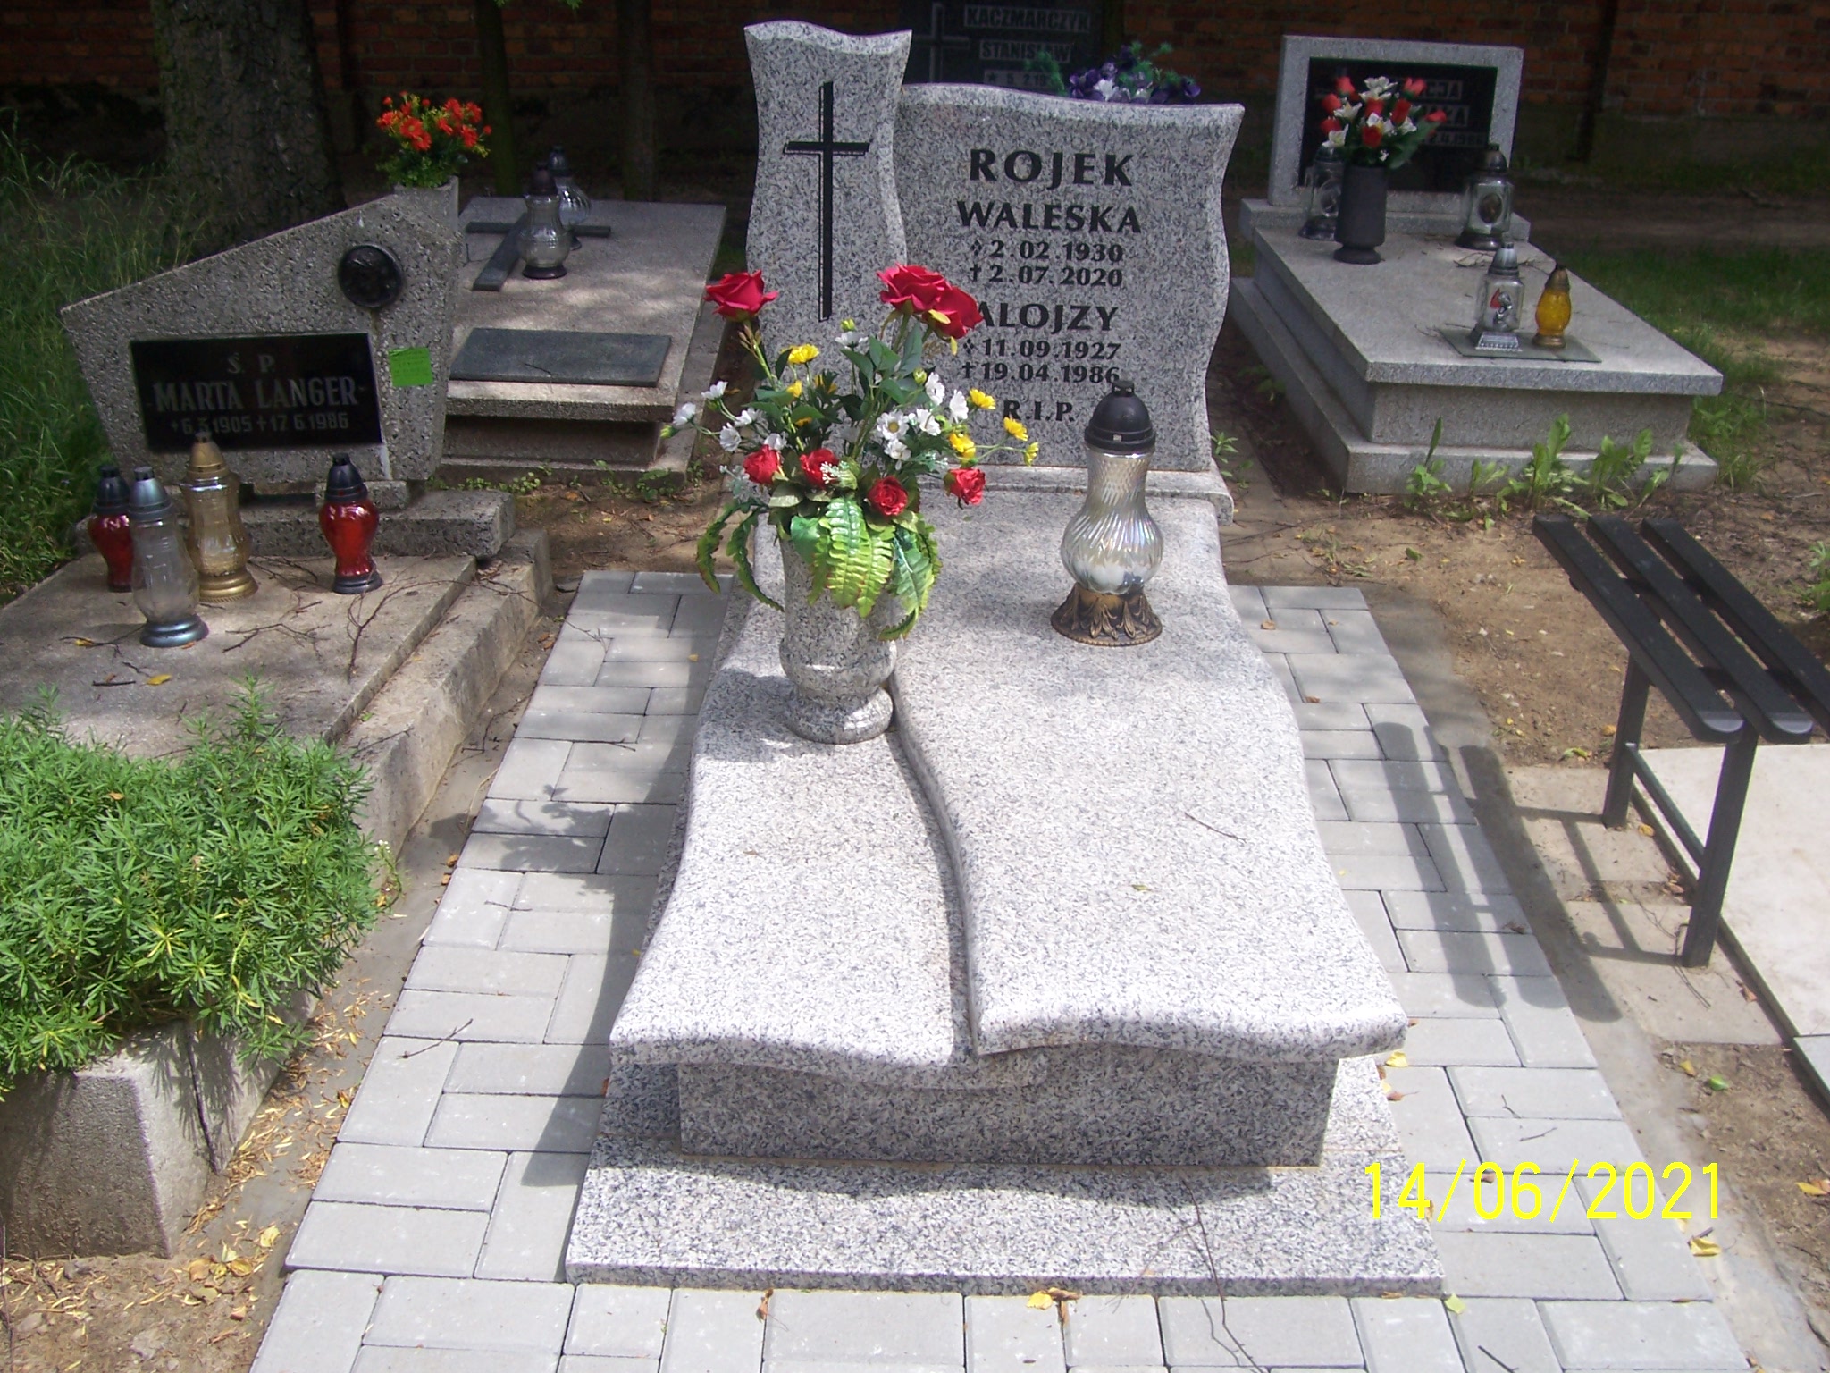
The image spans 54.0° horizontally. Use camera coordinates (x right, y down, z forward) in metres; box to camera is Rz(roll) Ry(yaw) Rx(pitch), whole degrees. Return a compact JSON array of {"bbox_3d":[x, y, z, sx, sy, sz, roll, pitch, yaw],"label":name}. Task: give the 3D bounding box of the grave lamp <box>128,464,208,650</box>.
[{"bbox_3d":[-1.219,-0.218,2.912,0.112,0.290,0.112,2,27,0],"label":"grave lamp"}]

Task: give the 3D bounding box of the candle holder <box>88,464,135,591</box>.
[{"bbox_3d":[-1.352,-0.275,3.042,0.102,0.232,0.102,1,26,-1],"label":"candle holder"}]

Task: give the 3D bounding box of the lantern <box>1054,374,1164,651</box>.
[{"bbox_3d":[0.306,-0.281,2.760,0.177,0.405,0.177,2,27,0],"label":"lantern"}]

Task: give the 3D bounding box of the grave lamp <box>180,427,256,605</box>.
[{"bbox_3d":[-1.160,-0.289,3.004,0.113,0.292,0.113,1,26,-1],"label":"grave lamp"}]

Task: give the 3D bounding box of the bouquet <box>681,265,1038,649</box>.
[{"bbox_3d":[-0.070,-0.304,2.297,0.475,0.460,0.380,1,26,-1],"label":"bouquet"}]

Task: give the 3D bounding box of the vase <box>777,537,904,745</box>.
[{"bbox_3d":[-0.105,-0.085,2.541,0.172,0.290,0.172,2,27,0],"label":"vase"}]

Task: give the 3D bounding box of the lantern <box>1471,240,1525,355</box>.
[{"bbox_3d":[1.338,-0.894,4.099,0.100,0.235,0.105,3,28,3],"label":"lantern"}]

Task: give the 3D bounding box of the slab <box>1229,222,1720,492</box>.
[{"bbox_3d":[1.408,-0.898,4.736,0.865,0.305,1.540,1,26,-1],"label":"slab"}]

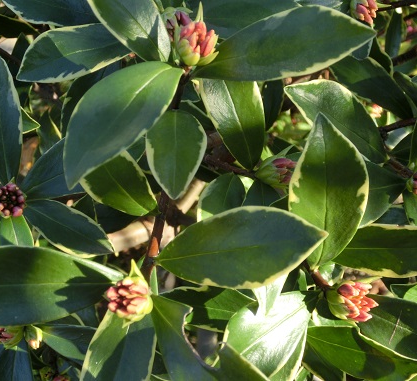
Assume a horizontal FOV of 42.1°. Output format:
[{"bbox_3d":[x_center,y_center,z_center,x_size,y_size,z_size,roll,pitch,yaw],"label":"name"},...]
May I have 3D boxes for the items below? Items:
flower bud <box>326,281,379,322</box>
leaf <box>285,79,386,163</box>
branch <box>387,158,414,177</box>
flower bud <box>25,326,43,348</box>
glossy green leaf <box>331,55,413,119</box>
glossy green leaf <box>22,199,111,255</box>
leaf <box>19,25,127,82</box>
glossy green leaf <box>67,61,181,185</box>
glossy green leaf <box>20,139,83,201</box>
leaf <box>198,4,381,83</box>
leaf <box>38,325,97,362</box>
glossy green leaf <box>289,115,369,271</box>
[{"bbox_3d":[0.092,0.071,0.345,0.030,0.025,0.025,11,7,38],"label":"flower bud"},{"bbox_3d":[0.079,-0.041,0.330,0.080,0.011,0.034,36,70,8],"label":"leaf"},{"bbox_3d":[0.122,-0.015,0.345,0.005,0.005,0.021,-42,62,-18],"label":"branch"},{"bbox_3d":[-0.119,0.100,0.370,0.011,0.011,0.016,-3,32,-5],"label":"flower bud"},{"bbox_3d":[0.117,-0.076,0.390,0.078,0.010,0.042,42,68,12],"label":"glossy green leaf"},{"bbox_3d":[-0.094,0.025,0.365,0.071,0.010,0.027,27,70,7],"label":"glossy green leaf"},{"bbox_3d":[-0.082,-0.089,0.355,0.090,0.013,0.036,-14,70,-6],"label":"leaf"},{"bbox_3d":[-0.047,-0.036,0.300,0.041,0.016,0.092,40,75,14],"label":"glossy green leaf"},{"bbox_3d":[-0.099,-0.013,0.375,0.064,0.010,0.035,-30,69,-5],"label":"glossy green leaf"},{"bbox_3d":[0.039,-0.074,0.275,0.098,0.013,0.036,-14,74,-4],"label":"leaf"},{"bbox_3d":[-0.094,0.107,0.375,0.060,0.012,0.027,21,67,-6],"label":"leaf"},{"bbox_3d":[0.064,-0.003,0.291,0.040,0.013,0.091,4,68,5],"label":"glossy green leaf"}]

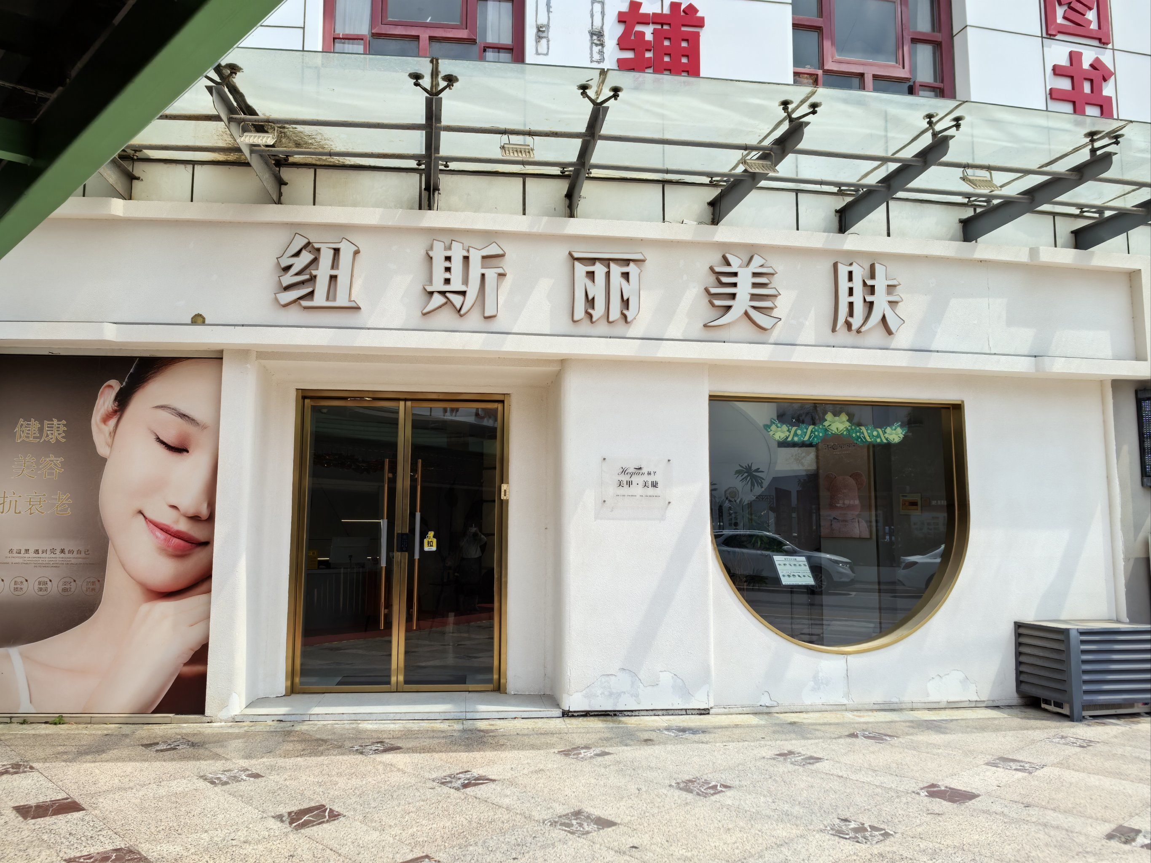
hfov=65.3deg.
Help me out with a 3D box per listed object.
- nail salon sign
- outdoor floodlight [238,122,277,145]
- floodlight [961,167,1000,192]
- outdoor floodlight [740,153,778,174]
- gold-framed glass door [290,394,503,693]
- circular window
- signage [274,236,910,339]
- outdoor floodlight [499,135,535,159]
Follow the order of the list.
[{"bbox_3d":[0.510,0.417,7.494,0.593,0.397,0.030,1,-6,-7],"label":"nail salon sign"},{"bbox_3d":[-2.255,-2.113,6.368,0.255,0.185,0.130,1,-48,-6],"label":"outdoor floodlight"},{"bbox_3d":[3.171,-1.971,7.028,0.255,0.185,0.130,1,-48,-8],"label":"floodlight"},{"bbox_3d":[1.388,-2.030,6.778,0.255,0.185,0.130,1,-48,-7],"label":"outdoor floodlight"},{"bbox_3d":[-1.554,0.967,7.896,1.857,2.619,0.100,1,-6,-6],"label":"gold-framed glass door"},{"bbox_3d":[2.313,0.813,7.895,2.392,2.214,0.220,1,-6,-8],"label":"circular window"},{"bbox_3d":[0.233,-1.199,7.436,5.232,0.665,0.100,1,-6,-7],"label":"signage"},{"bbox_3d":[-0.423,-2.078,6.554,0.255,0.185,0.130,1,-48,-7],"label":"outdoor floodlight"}]

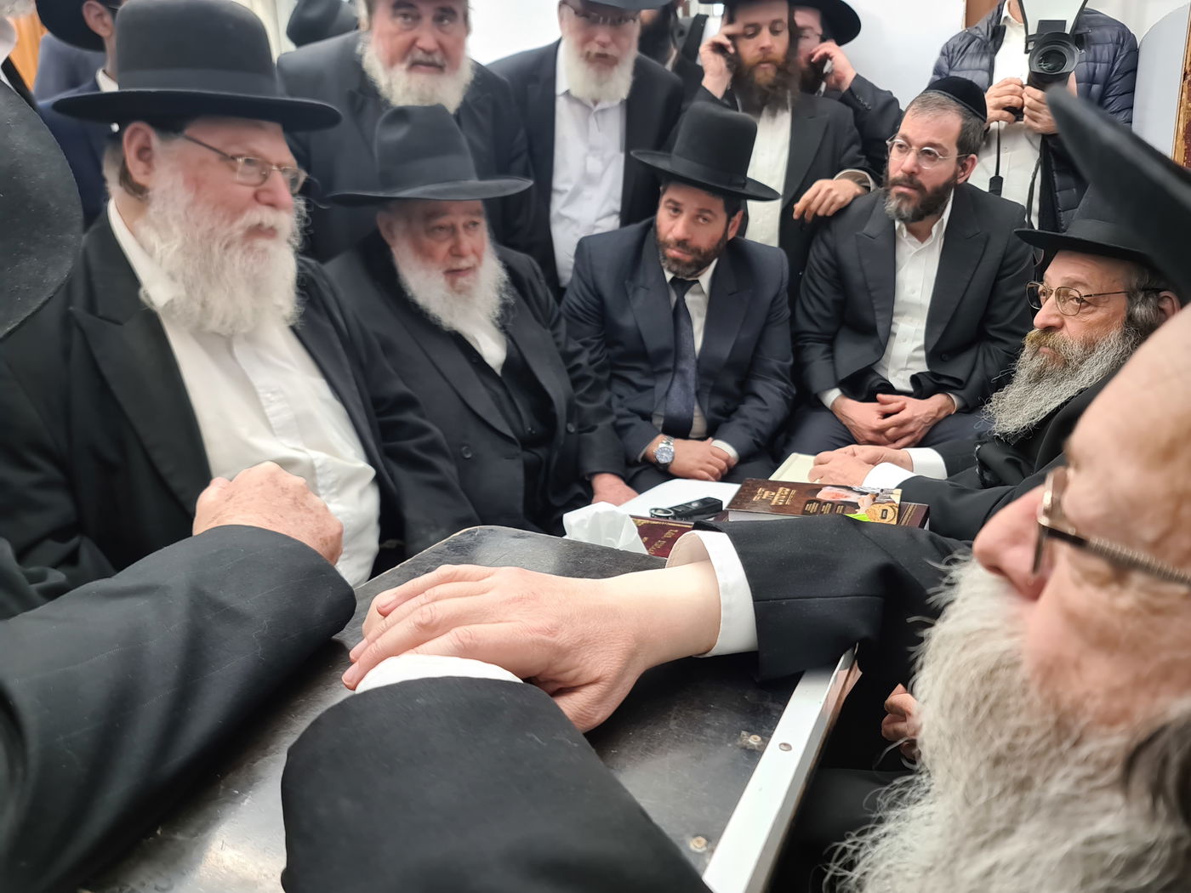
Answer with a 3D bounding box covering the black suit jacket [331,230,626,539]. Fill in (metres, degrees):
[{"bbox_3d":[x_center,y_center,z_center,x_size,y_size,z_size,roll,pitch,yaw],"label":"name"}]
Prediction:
[{"bbox_3d":[-0.240,-0.073,1.605,0.560,0.680,0.440,-7,15,-29],"label":"black suit jacket"}]

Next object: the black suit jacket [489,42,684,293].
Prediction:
[{"bbox_3d":[-0.020,-0.587,2.143,0.500,0.780,0.320,0,13,0],"label":"black suit jacket"}]

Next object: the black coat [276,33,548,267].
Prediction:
[{"bbox_3d":[-0.420,-0.515,1.964,0.560,0.800,0.380,-3,13,-11],"label":"black coat"}]

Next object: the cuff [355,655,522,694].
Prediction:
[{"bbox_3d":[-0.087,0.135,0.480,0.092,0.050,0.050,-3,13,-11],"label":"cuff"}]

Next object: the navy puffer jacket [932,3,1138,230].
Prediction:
[{"bbox_3d":[1.130,-0.772,2.233,0.580,0.740,0.420,6,15,26],"label":"navy puffer jacket"}]

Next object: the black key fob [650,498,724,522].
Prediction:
[{"bbox_3d":[0.140,0.100,1.348,0.115,0.020,0.045,-12,17,-37],"label":"black key fob"}]

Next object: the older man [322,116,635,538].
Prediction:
[{"bbox_3d":[-0.220,0.039,1.610,0.600,1.360,0.700,-7,15,-29],"label":"older man"}]

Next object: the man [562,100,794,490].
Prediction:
[{"bbox_3d":[0.180,-0.049,1.857,0.560,1.400,0.720,1,13,4],"label":"man"}]

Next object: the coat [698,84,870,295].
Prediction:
[{"bbox_3d":[0.475,-0.503,2.224,0.550,0.820,0.380,3,13,11],"label":"coat"}]

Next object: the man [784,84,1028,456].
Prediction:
[{"bbox_3d":[0.670,-0.061,1.864,0.580,1.420,0.720,4,14,17],"label":"man"}]

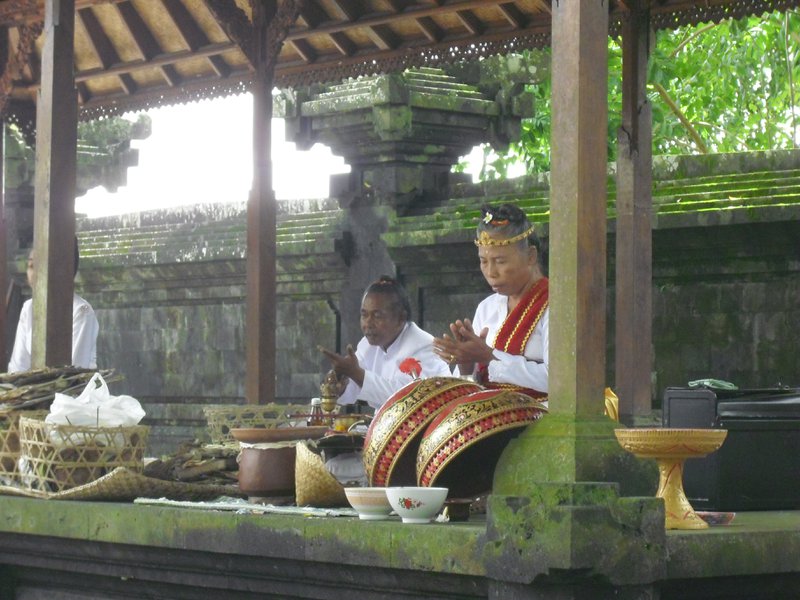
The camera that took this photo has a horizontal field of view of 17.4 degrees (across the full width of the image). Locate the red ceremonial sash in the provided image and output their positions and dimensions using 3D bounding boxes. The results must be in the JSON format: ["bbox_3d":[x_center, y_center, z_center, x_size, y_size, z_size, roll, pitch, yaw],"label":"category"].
[{"bbox_3d":[0.375,0.116,7.500,0.260,0.360,0.320,2,-3,-38],"label":"red ceremonial sash"}]

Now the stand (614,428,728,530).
[{"bbox_3d":[0.668,0.441,6.450,0.277,0.255,0.277,0,-2,0],"label":"stand"}]

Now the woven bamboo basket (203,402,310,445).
[{"bbox_3d":[-0.410,0.410,8.200,0.400,0.160,0.340,0,-2,11],"label":"woven bamboo basket"}]

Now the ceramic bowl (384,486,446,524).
[{"bbox_3d":[0.043,0.522,6.640,0.160,0.091,0.160,0,-2,0],"label":"ceramic bowl"}]

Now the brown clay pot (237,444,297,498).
[{"bbox_3d":[-0.323,0.471,7.050,0.225,0.165,0.220,0,-2,0],"label":"brown clay pot"}]

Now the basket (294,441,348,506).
[{"bbox_3d":[-0.202,0.458,6.860,0.150,0.175,0.150,0,-2,6],"label":"basket"}]

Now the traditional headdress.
[{"bbox_3d":[0.303,-0.183,7.460,0.190,0.050,0.165,-14,7,-41],"label":"traditional headdress"}]

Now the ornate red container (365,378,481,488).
[{"bbox_3d":[0.050,0.352,6.796,0.185,0.400,0.400,39,0,30],"label":"ornate red container"}]

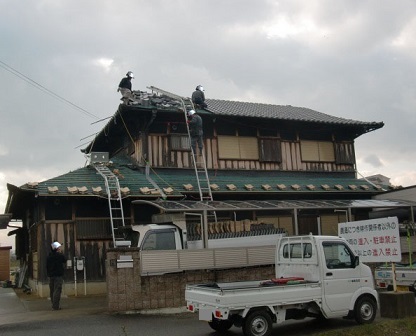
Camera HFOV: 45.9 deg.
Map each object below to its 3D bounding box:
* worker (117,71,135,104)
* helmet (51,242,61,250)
[{"bbox_3d":[-2.796,-2.710,16.694,0.600,1.197,0.520,-2,-9,-2],"label":"worker"},{"bbox_3d":[-4.032,2.075,13.003,0.285,0.165,0.225,-18,2,-36],"label":"helmet"}]

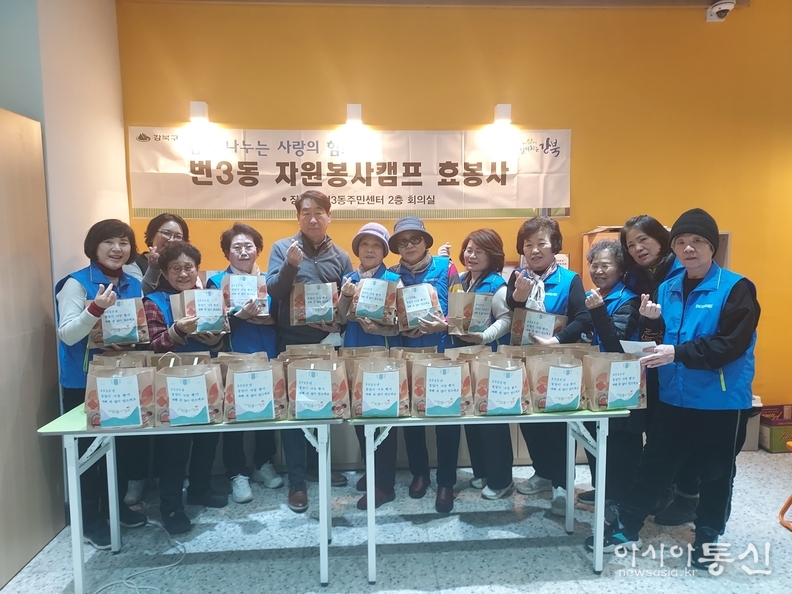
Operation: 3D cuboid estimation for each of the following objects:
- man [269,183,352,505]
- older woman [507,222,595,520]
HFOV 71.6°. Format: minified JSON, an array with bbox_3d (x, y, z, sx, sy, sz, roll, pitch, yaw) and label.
[{"bbox_3d":[-0.464,0.298,2.973,0.480,1.725,0.440,-1,7,-4],"label":"man"},{"bbox_3d":[0.803,0.370,2.911,0.470,1.585,0.430,1,7,12],"label":"older woman"}]

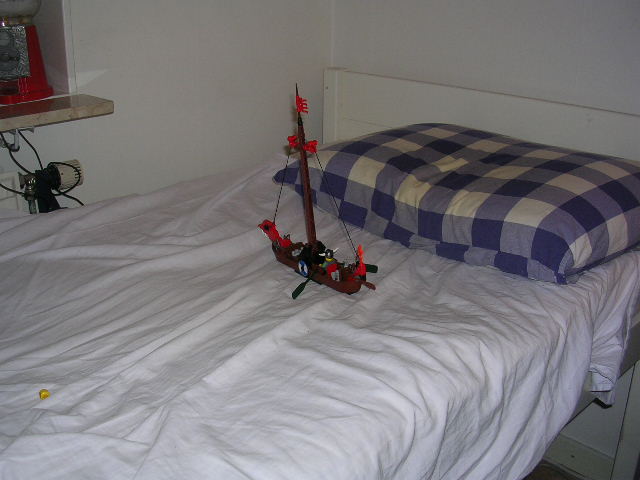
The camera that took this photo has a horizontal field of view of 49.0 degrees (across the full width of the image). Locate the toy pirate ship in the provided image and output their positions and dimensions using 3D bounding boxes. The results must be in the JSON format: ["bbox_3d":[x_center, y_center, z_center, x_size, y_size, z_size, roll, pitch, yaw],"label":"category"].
[{"bbox_3d":[-0.033,-0.080,1.061,0.130,0.292,0.280,-21,27,-34],"label":"toy pirate ship"}]

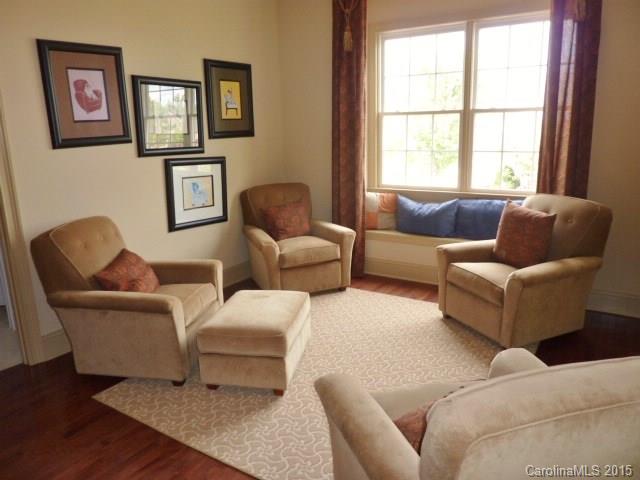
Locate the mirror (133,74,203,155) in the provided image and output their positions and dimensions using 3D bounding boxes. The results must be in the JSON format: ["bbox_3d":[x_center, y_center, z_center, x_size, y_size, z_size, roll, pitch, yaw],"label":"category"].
[{"bbox_3d":[-1.201,-1.000,3.779,0.030,0.601,0.681,8,15,32],"label":"mirror"}]

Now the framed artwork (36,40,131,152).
[{"bbox_3d":[-1.576,-0.988,3.178,0.030,0.670,0.594,8,15,32],"label":"framed artwork"}]

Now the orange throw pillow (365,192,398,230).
[{"bbox_3d":[0.653,-0.306,5.040,0.427,0.403,0.144,8,0,32],"label":"orange throw pillow"}]

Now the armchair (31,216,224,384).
[{"bbox_3d":[-1.202,0.345,3.089,0.907,0.936,0.912,1,13,7],"label":"armchair"}]

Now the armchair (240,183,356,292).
[{"bbox_3d":[-0.262,0.000,4.533,0.912,0.936,0.907,-7,14,-25],"label":"armchair"}]

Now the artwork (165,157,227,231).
[{"bbox_3d":[-1.064,-0.422,4.122,0.030,0.601,0.701,8,15,32],"label":"artwork"}]

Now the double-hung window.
[{"bbox_3d":[1.417,-1.250,4.436,1.901,1.594,0.096,8,15,32],"label":"double-hung window"}]

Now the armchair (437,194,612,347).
[{"bbox_3d":[1.542,0.210,3.535,0.907,0.936,0.912,-6,14,-21],"label":"armchair"}]

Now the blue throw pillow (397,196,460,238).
[{"bbox_3d":[1.111,-0.235,4.745,0.629,0.394,0.163,8,0,32],"label":"blue throw pillow"}]

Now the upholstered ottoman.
[{"bbox_3d":[-0.385,0.633,2.975,0.514,0.408,0.672,2,13,10],"label":"upholstered ottoman"}]

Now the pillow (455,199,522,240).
[{"bbox_3d":[1.632,-0.169,4.431,0.636,0.394,0.163,8,0,32],"label":"pillow"}]

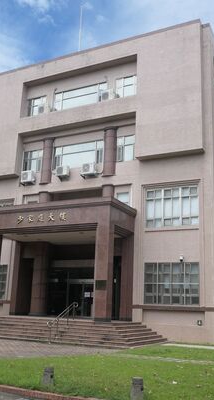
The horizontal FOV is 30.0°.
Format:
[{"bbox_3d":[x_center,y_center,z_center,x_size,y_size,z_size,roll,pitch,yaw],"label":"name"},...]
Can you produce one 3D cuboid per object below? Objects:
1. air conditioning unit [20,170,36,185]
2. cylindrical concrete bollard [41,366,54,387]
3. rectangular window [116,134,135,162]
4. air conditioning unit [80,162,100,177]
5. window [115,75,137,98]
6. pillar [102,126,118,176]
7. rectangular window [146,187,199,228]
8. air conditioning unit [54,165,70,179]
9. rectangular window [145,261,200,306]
[{"bbox_3d":[-5.016,-1.470,25.559,0.800,0.660,0.330,-5,-16,26],"label":"air conditioning unit"},{"bbox_3d":[-1.206,3.637,8.220,0.233,0.377,0.233,-5,-16,26],"label":"cylindrical concrete bollard"},{"bbox_3d":[1.107,-2.975,23.315,1.400,1.559,0.130,-5,-16,26],"label":"rectangular window"},{"bbox_3d":[-1.020,-1.821,23.577,0.800,0.600,0.330,-5,-16,26],"label":"air conditioning unit"},{"bbox_3d":[1.277,-6.765,24.216,1.420,1.380,0.130,-5,-16,26],"label":"window"},{"bbox_3d":[0.195,-2.960,24.698,0.847,3.074,0.812,2,-14,1],"label":"pillar"},{"bbox_3d":[3.492,0.448,21.638,3.010,2.202,0.150,-5,-16,26],"label":"rectangular window"},{"bbox_3d":[-2.654,-1.739,24.405,0.780,0.600,0.330,-5,-16,26],"label":"air conditioning unit"},{"bbox_3d":[3.317,4.302,20.644,2.926,2.113,0.150,-5,-16,26],"label":"rectangular window"}]

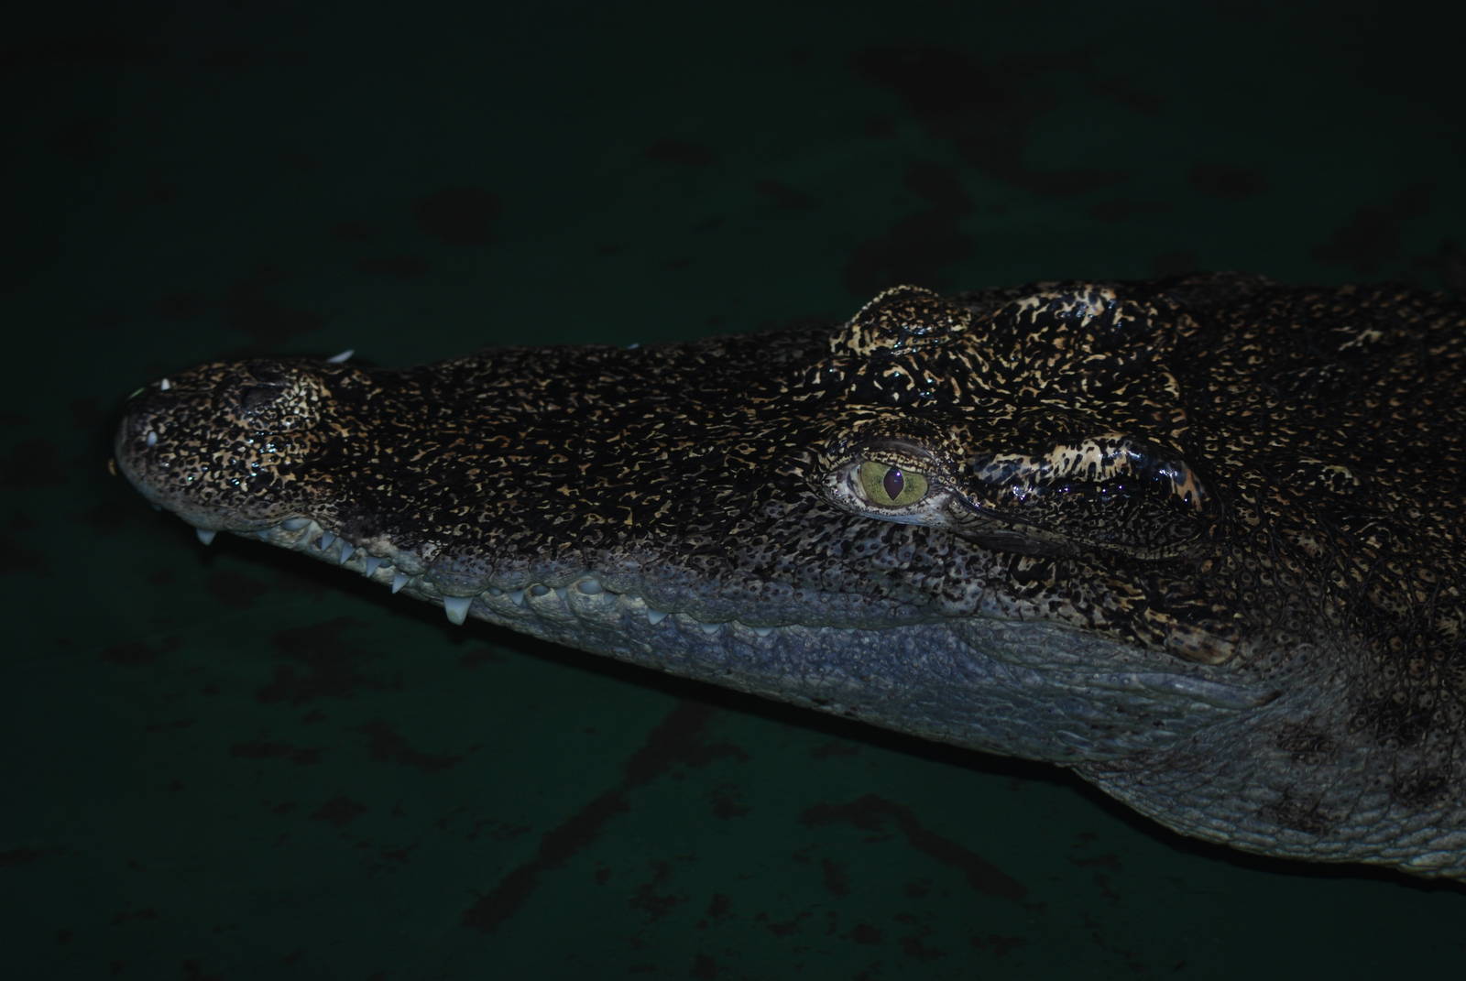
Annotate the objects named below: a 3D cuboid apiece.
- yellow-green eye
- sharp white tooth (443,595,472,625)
[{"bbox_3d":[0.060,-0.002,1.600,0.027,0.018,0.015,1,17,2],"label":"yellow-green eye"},{"bbox_3d":[-0.107,0.046,1.660,0.011,0.013,0.009,6,40,7],"label":"sharp white tooth"}]

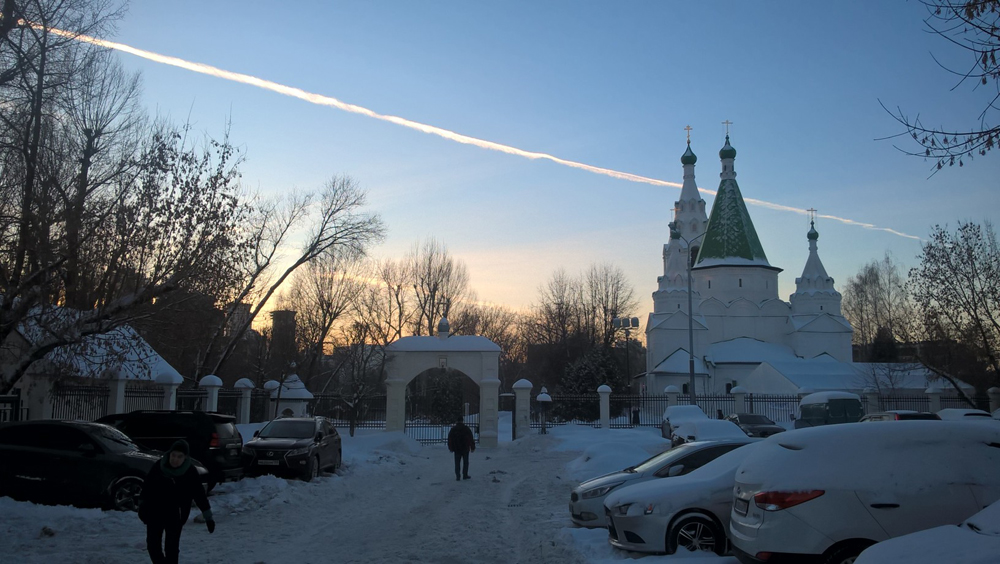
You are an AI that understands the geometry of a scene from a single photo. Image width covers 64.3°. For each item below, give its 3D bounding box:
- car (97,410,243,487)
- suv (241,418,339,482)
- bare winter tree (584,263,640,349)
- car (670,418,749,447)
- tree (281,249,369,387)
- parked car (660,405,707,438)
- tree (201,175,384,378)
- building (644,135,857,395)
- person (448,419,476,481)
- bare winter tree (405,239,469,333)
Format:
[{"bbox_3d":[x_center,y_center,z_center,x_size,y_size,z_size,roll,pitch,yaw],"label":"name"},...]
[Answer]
[{"bbox_3d":[-8.450,3.809,17.638,4.750,1.870,1.900,0,-8,1],"label":"car"},{"bbox_3d":[-5.687,4.489,21.960,1.885,1.700,4.770,0,-9,2],"label":"suv"},{"bbox_3d":[12.400,6.264,88.003,6.400,17.000,6.400,0,-8,0],"label":"bare winter tree"},{"bbox_3d":[5.880,4.574,21.670,1.750,1.500,4.400,0,-8,0],"label":"car"},{"bbox_3d":[-13.800,4.550,61.982,6.600,13.000,6.400,0,-8,0],"label":"tree"},{"bbox_3d":[7.250,5.551,30.069,1.800,1.750,4.500,1,-9,-3],"label":"parked car"},{"bbox_3d":[-10.297,1.191,39.500,9.000,12.900,7.000,0,-9,0],"label":"tree"},{"bbox_3d":[25.800,-0.629,91.012,22.000,31.500,24.000,0,-8,0],"label":"building"},{"bbox_3d":[-1.013,4.541,21.728,0.700,1.710,0.500,0,-9,0],"label":"person"},{"bbox_3d":[-6.100,4.695,78.125,6.200,17.300,6.200,0,-8,0],"label":"bare winter tree"}]

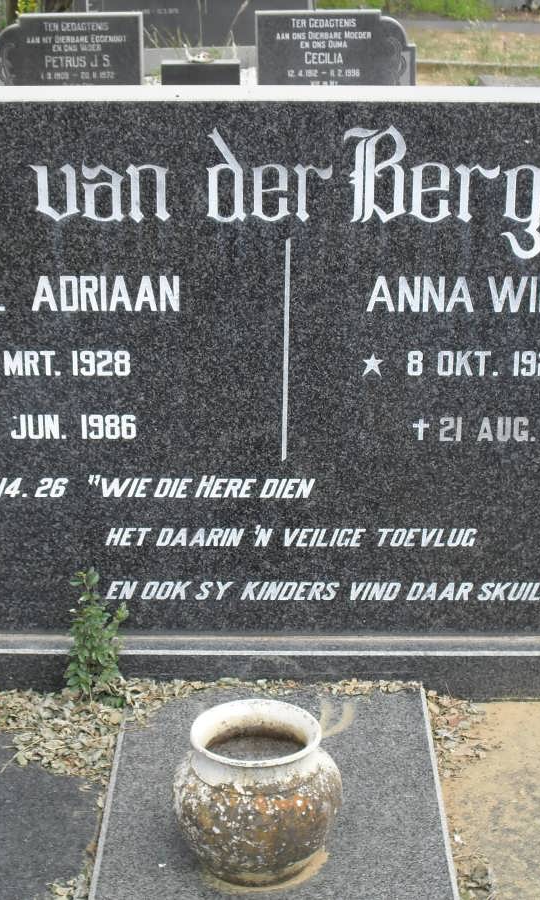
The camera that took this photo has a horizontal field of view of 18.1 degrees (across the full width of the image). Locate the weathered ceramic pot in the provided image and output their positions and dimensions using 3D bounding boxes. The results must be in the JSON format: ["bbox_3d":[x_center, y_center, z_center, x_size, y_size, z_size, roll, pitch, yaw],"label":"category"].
[{"bbox_3d":[-0.015,0.384,1.895,0.188,0.156,0.188,0,19,0],"label":"weathered ceramic pot"}]

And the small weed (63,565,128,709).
[{"bbox_3d":[-0.230,0.247,2.253,0.081,0.187,0.075,0,19,0],"label":"small weed"}]

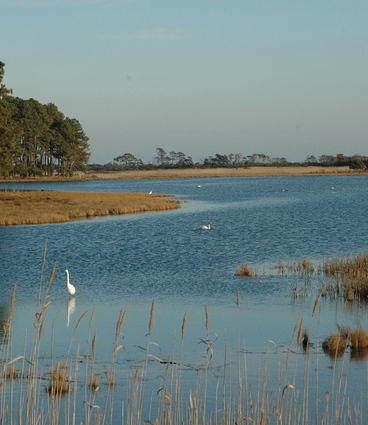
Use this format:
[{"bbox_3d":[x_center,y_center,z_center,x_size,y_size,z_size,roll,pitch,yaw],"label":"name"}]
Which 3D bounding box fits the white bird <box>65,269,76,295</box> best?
[{"bbox_3d":[-3.043,1.915,46.283,0.460,0.820,0.250,1,2,30],"label":"white bird"}]

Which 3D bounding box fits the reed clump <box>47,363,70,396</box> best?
[{"bbox_3d":[-1.967,2.570,26.989,0.370,0.470,0.360,0,2,0],"label":"reed clump"}]

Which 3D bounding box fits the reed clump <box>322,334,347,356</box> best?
[{"bbox_3d":[2.897,2.461,33.142,0.460,0.360,0.420,0,2,0],"label":"reed clump"}]

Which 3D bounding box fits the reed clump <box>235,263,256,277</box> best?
[{"bbox_3d":[1.978,1.824,55.385,0.700,0.450,0.580,0,2,0],"label":"reed clump"}]

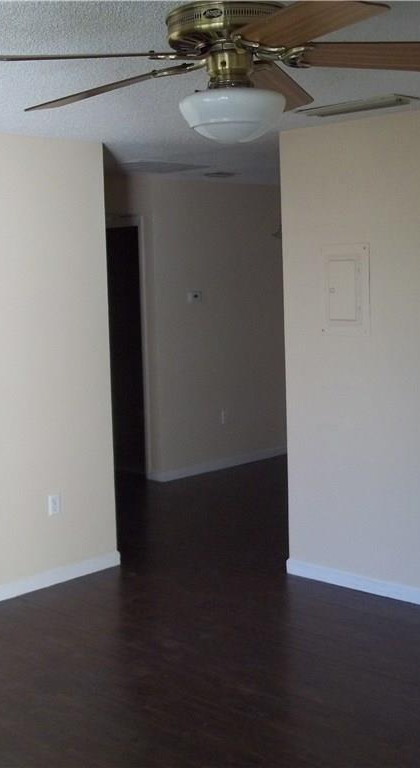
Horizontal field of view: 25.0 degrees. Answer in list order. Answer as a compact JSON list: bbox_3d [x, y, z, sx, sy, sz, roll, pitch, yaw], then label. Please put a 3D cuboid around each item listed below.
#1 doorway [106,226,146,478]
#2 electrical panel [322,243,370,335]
[{"bbox_3d":[-0.825,-0.263,8.027,0.780,2.060,0.110,4,9,41],"label":"doorway"},{"bbox_3d":[0.696,-0.485,4.860,0.300,0.480,0.025,4,9,41],"label":"electrical panel"}]

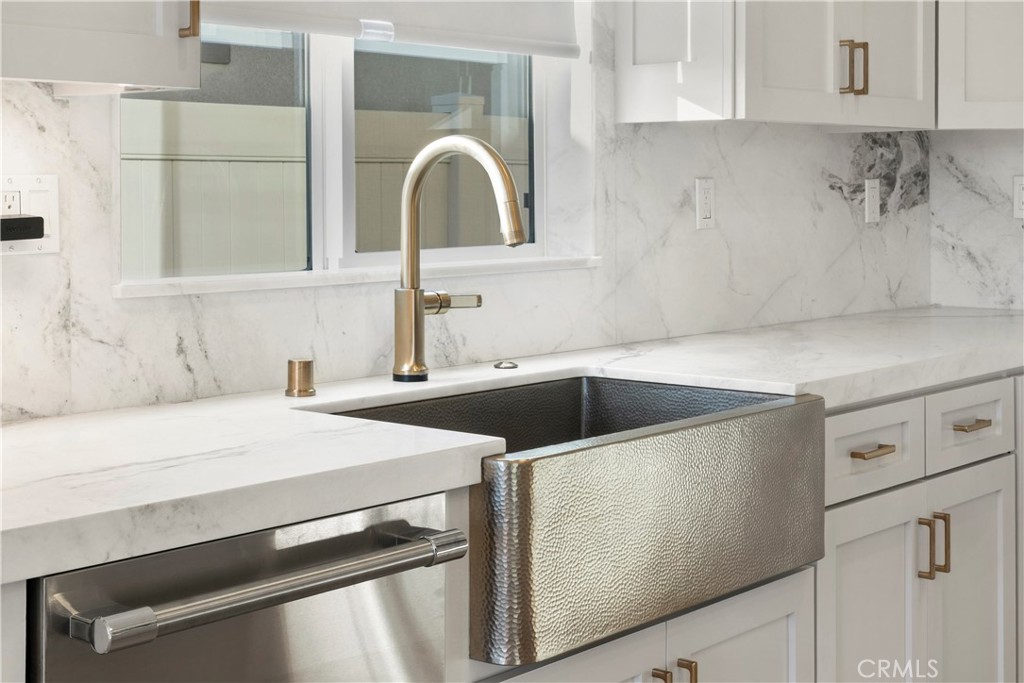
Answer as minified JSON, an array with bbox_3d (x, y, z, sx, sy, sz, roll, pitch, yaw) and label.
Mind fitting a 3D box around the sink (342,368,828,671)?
[{"bbox_3d":[0.085,0.248,2.500,0.530,0.288,0.836,5,8,42],"label":"sink"}]

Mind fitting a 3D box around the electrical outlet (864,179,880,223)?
[{"bbox_3d":[0.966,-0.373,4.016,0.010,0.115,0.070,5,8,42],"label":"electrical outlet"}]

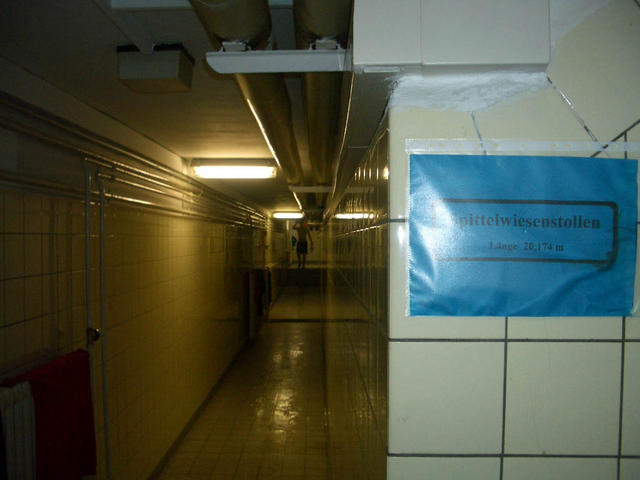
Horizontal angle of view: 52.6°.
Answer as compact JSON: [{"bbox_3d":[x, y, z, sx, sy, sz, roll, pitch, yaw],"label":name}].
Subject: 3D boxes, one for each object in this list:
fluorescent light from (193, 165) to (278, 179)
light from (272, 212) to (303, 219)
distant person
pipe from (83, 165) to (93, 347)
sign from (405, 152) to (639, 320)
[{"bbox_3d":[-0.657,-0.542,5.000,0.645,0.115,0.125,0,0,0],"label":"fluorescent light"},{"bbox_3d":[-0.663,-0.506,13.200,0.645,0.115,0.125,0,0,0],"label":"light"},{"bbox_3d":[-0.584,0.150,21.600,0.620,1.720,0.360,0,0,0],"label":"distant person"},{"bbox_3d":[-1.004,0.069,2.800,0.030,0.840,0.030,0,0,0],"label":"pipe"},{"bbox_3d":[0.265,-0.004,0.843,0.295,0.209,0.010,0,0,0],"label":"sign"}]

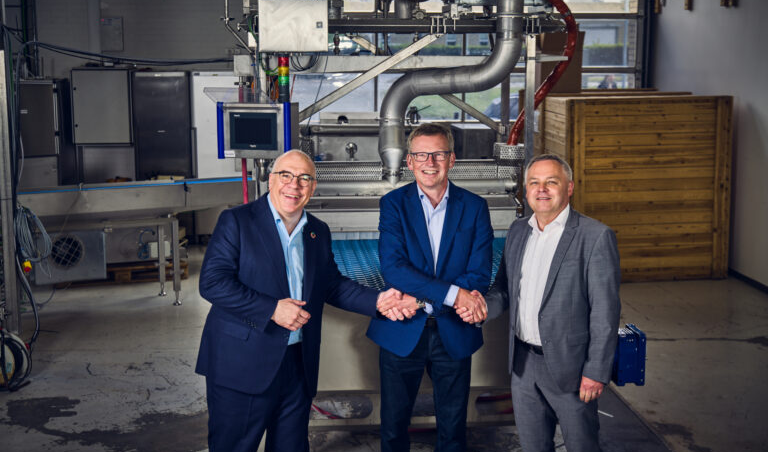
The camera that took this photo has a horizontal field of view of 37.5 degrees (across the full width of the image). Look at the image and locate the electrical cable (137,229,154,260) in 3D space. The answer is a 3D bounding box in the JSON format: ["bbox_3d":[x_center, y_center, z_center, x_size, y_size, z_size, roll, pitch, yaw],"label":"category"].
[{"bbox_3d":[-2.183,0.170,10.350,0.160,0.280,0.090,-1,9,-5],"label":"electrical cable"}]

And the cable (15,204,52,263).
[{"bbox_3d":[-2.510,0.055,8.100,0.255,0.410,0.180,-1,9,-5],"label":"cable"}]

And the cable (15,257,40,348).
[{"bbox_3d":[-2.460,0.525,7.800,0.200,0.600,0.240,-1,9,-5],"label":"cable"}]

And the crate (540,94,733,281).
[{"bbox_3d":[2.353,-0.378,10.650,1.520,1.680,0.880,-2,9,-5],"label":"crate"}]

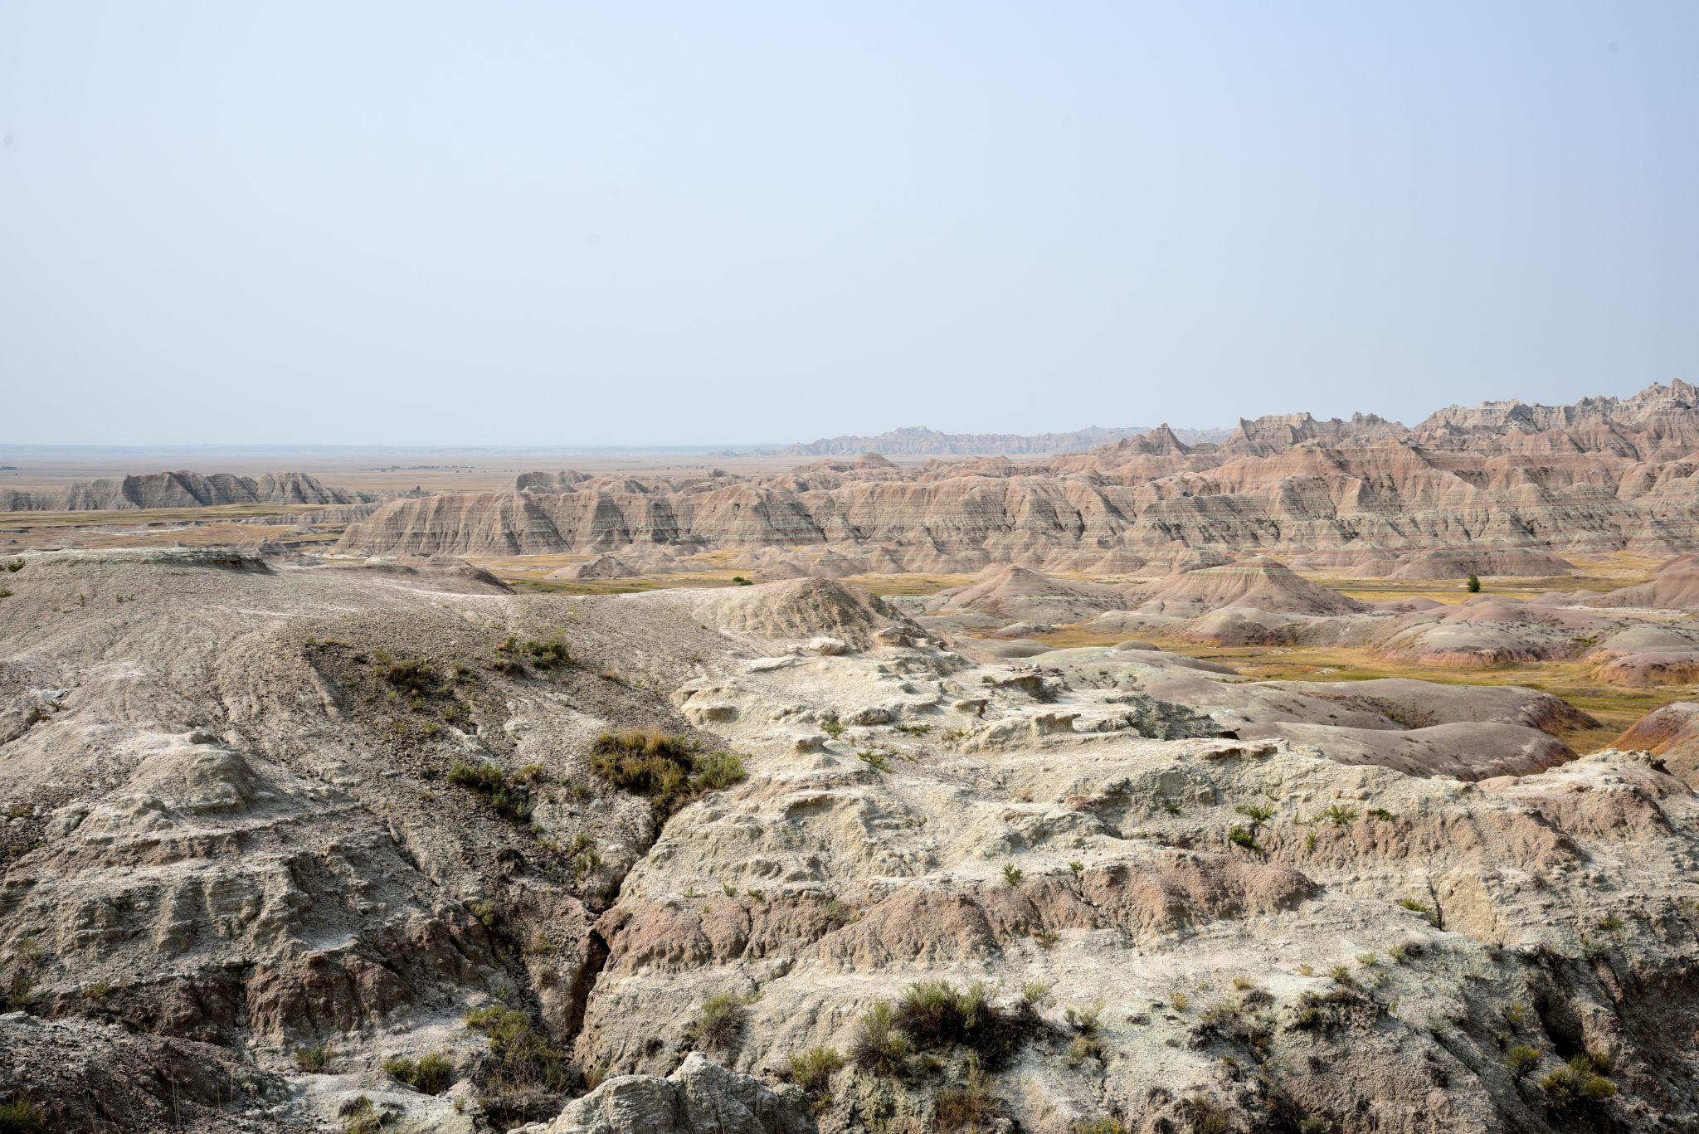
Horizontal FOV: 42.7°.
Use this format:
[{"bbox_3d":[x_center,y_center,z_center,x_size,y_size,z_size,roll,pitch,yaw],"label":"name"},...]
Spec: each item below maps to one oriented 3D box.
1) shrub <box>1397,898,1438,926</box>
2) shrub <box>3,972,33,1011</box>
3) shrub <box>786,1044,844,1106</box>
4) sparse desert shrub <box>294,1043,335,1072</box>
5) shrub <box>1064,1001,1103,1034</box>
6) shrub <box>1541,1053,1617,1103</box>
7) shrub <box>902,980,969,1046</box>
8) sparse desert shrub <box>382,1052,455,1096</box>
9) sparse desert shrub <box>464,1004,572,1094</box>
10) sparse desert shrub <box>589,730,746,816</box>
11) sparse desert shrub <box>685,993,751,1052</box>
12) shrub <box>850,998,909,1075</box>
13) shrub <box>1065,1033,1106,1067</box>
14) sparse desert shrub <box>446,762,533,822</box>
[{"bbox_3d":[6.017,3.649,23.000,0.436,0.280,0.380,0,3,0],"label":"shrub"},{"bbox_3d":[-8.425,4.311,22.000,0.296,0.372,0.251,0,3,0],"label":"shrub"},{"bbox_3d":[-0.310,4.560,19.500,0.513,0.483,0.436,0,3,0],"label":"shrub"},{"bbox_3d":[-5.296,4.857,21.500,0.407,0.232,0.346,0,3,0],"label":"sparse desert shrub"},{"bbox_3d":[2.227,4.297,20.700,0.367,0.257,0.312,0,3,0],"label":"shrub"},{"bbox_3d":[6.886,4.819,20.500,0.727,0.370,0.618,0,3,0],"label":"shrub"},{"bbox_3d":[0.795,4.096,20.000,0.648,0.540,0.580,0,3,0],"label":"shrub"},{"bbox_3d":[-3.961,4.659,20.000,0.648,0.309,0.551,0,3,0],"label":"sparse desert shrub"},{"bbox_3d":[-3.203,4.661,21.000,1.053,0.746,0.895,0,3,0],"label":"sparse desert shrub"},{"bbox_3d":[-2.353,2.653,28.000,2.020,0.970,1.300,0,3,0],"label":"sparse desert shrub"},{"bbox_3d":[-1.216,4.188,20.000,0.587,0.480,0.520,0,3,0],"label":"sparse desert shrub"},{"bbox_3d":[0.265,4.177,19.300,0.519,0.600,0.500,0,3,0],"label":"shrub"},{"bbox_3d":[2.176,4.445,20.000,0.379,0.267,0.322,0,3,0],"label":"shrub"},{"bbox_3d":[-4.473,2.798,27.000,1.073,0.660,0.850,0,3,0],"label":"sparse desert shrub"}]

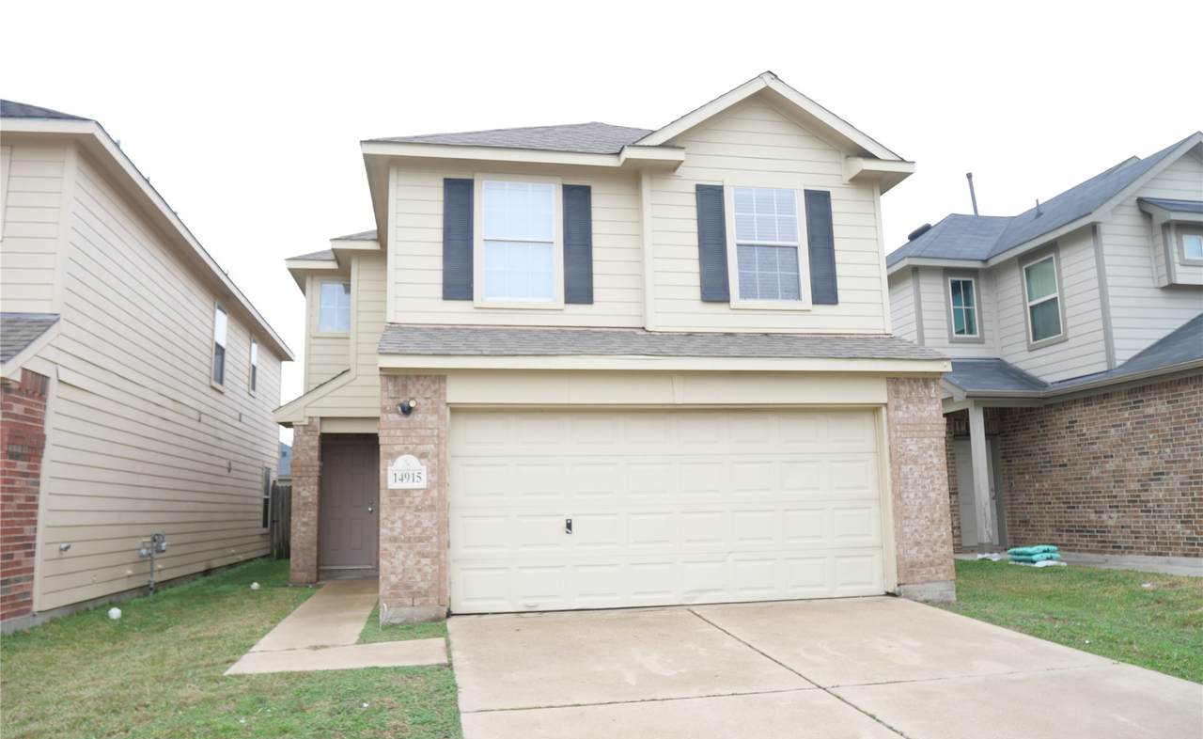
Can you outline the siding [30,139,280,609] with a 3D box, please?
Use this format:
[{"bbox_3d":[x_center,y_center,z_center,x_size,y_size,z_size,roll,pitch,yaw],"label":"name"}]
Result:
[{"bbox_3d":[-7.073,1.060,14.957,0.200,5.020,12.800,1,-10,-11],"label":"siding"}]

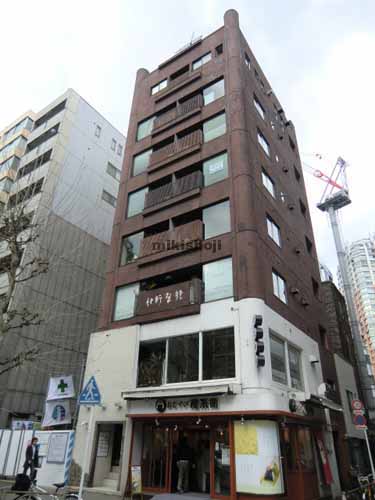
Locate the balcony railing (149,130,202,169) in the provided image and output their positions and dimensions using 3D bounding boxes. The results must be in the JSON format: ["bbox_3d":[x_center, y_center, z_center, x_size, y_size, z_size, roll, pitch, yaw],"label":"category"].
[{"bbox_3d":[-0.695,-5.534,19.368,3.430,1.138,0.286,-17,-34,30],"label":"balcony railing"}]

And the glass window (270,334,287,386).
[{"bbox_3d":[3.552,4.307,13.628,0.124,1.741,1.493,-19,-36,32],"label":"glass window"}]

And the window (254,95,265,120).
[{"bbox_3d":[4.306,-8.504,20.823,0.120,0.989,1.468,-17,-34,29],"label":"window"}]

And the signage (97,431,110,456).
[{"bbox_3d":[-3.352,7.838,13.966,0.040,0.840,0.533,-17,-34,29],"label":"signage"}]

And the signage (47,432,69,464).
[{"bbox_3d":[-5.443,8.294,14.541,1.152,1.069,0.050,-17,-34,29],"label":"signage"}]

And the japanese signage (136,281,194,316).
[{"bbox_3d":[-0.948,2.080,14.730,3.001,1.114,0.080,-17,-34,29],"label":"japanese signage"}]

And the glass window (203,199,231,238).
[{"bbox_3d":[1.338,-1.353,15.793,1.354,1.686,0.120,-17,-34,30],"label":"glass window"}]

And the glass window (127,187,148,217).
[{"bbox_3d":[-2.874,-2.796,20.213,1.414,1.758,0.124,-16,-34,29],"label":"glass window"}]

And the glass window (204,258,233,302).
[{"bbox_3d":[1.269,1.219,13.870,1.307,1.693,0.120,-17,-34,29],"label":"glass window"}]

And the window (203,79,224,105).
[{"bbox_3d":[1.649,-9.439,20.791,1.374,1.758,0.124,-16,-34,29],"label":"window"}]

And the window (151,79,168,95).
[{"bbox_3d":[-1.825,-10.841,23.247,1.278,0.670,0.120,-17,-34,29],"label":"window"}]

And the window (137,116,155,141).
[{"bbox_3d":[-2.712,-8.170,23.261,1.414,1.758,0.124,-16,-34,29],"label":"window"}]

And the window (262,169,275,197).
[{"bbox_3d":[4.167,-3.434,17.978,0.120,1.035,1.468,-17,-34,29],"label":"window"}]

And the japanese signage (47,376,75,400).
[{"bbox_3d":[-6.179,6.734,16.948,1.854,1.051,0.103,-16,-34,29],"label":"japanese signage"}]

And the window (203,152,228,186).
[{"bbox_3d":[1.412,-3.970,17.235,1.354,1.566,0.120,-17,-34,30],"label":"window"}]

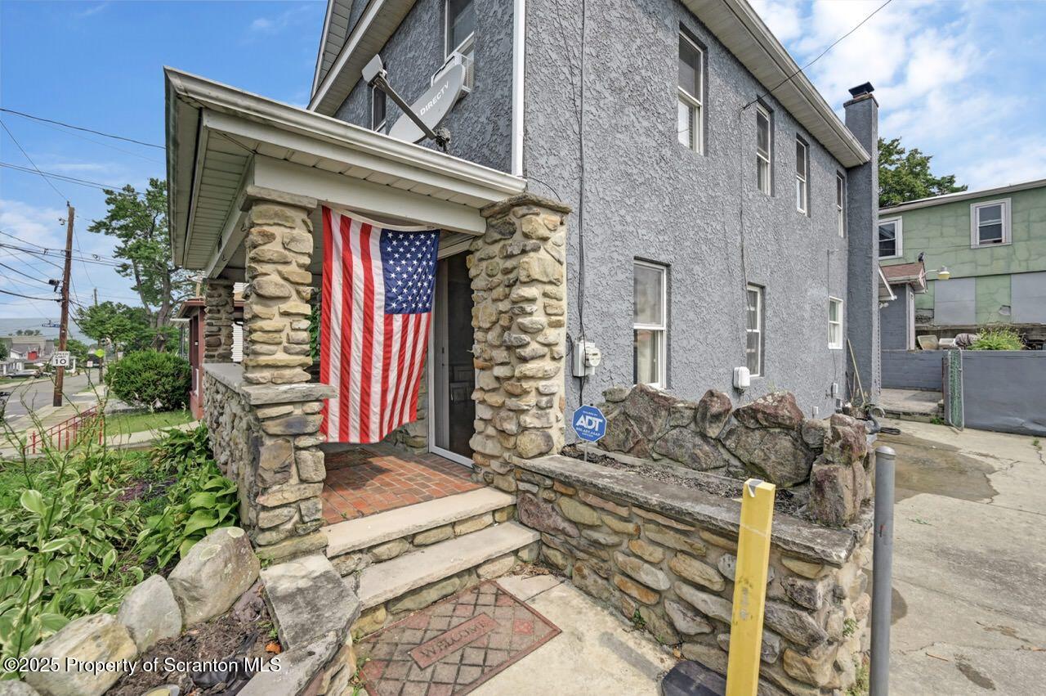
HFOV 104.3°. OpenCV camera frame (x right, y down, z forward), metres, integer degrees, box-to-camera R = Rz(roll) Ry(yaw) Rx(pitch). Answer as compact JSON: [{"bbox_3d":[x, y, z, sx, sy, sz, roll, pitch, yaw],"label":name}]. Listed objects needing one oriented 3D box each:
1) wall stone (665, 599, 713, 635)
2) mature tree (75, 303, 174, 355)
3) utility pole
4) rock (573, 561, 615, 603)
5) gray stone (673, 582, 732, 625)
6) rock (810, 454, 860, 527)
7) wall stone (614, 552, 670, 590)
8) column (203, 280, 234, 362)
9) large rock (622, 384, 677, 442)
[{"bbox_3d":[0.829,1.309,1.982,0.140,0.125,0.240,0,0,-40],"label":"wall stone"},{"bbox_3d":[-35.435,-0.500,36.000,7.000,7.200,7.200,0,0,-41],"label":"mature tree"},{"bbox_3d":[-22.542,-2.091,20.000,0.290,9.900,0.290,4,0,0],"label":"utility pole"},{"bbox_3d":[0.451,1.367,2.433,0.140,0.165,0.310,0,0,-40],"label":"rock"},{"bbox_3d":[0.880,1.171,1.922,0.140,0.125,0.290,0,0,-40],"label":"gray stone"},{"bbox_3d":[1.430,0.648,1.870,0.180,0.280,0.200,0,0,-41],"label":"rock"},{"bbox_3d":[0.660,1.179,2.184,0.140,0.135,0.340,0,0,-40],"label":"wall stone"},{"bbox_3d":[-3.768,-0.319,5.030,0.310,0.990,0.310,0,0,-41],"label":"column"},{"bbox_3d":[0.971,0.483,3.140,0.260,0.360,0.380,0,0,-41],"label":"large rock"}]

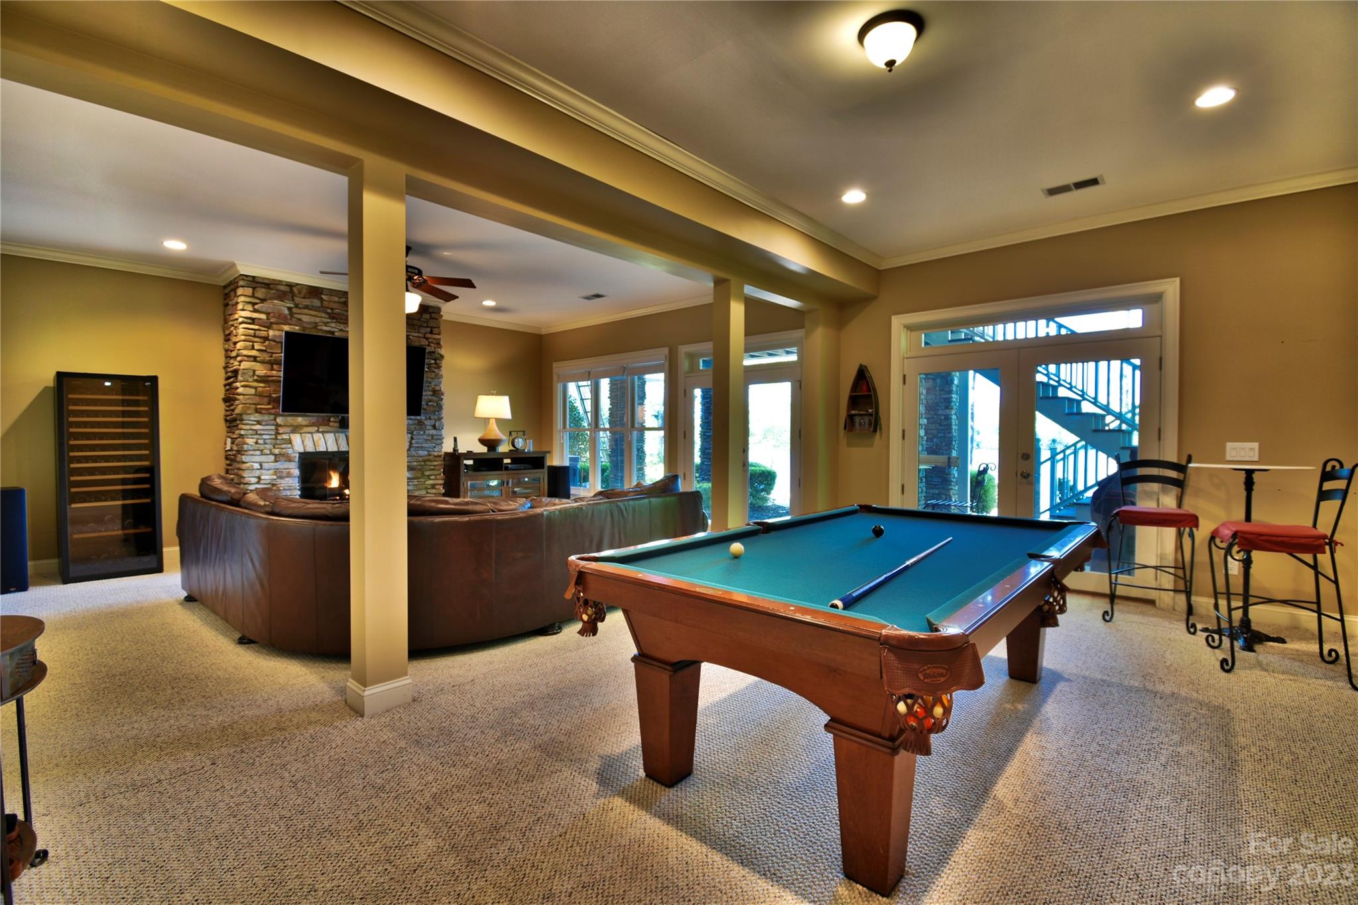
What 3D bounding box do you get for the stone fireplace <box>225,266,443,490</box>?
[{"bbox_3d":[-3.886,-0.372,6.577,0.641,2.817,2.058,2,2,42],"label":"stone fireplace"}]

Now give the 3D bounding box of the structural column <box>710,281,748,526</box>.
[{"bbox_3d":[0.392,-0.106,4.533,0.202,2.451,0.202,2,2,42],"label":"structural column"}]

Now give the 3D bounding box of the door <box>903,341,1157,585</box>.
[{"bbox_3d":[2.890,0.114,4.891,1.917,1.986,0.059,2,2,42],"label":"door"}]

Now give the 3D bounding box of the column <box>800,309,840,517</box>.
[{"bbox_3d":[1.421,-0.140,5.616,0.177,2.470,0.414,2,2,42],"label":"column"}]

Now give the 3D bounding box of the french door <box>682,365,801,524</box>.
[{"bbox_3d":[0.703,0.049,6.783,1.695,1.986,0.059,2,2,42],"label":"french door"}]

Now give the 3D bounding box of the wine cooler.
[{"bbox_3d":[-5.108,0.203,5.078,0.643,1.745,0.621,2,2,42],"label":"wine cooler"}]

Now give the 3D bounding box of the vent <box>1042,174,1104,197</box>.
[{"bbox_3d":[2.733,-1.830,3.928,0.336,0.020,0.161,2,2,42],"label":"vent"}]

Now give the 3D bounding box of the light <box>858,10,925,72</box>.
[{"bbox_3d":[0.897,-1.714,2.399,0.270,0.190,0.270,2,2,42],"label":"light"}]

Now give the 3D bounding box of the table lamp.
[{"bbox_3d":[-2.577,-0.402,7.907,0.510,0.800,0.510,2,2,42],"label":"table lamp"}]

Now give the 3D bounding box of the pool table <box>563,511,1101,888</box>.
[{"bbox_3d":[0.941,0.790,2.584,1.375,0.788,2.583,2,2,42],"label":"pool table"}]

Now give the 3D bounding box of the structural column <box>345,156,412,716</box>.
[{"bbox_3d":[-1.405,-0.071,2.652,0.202,2.464,0.202,2,2,42],"label":"structural column"}]

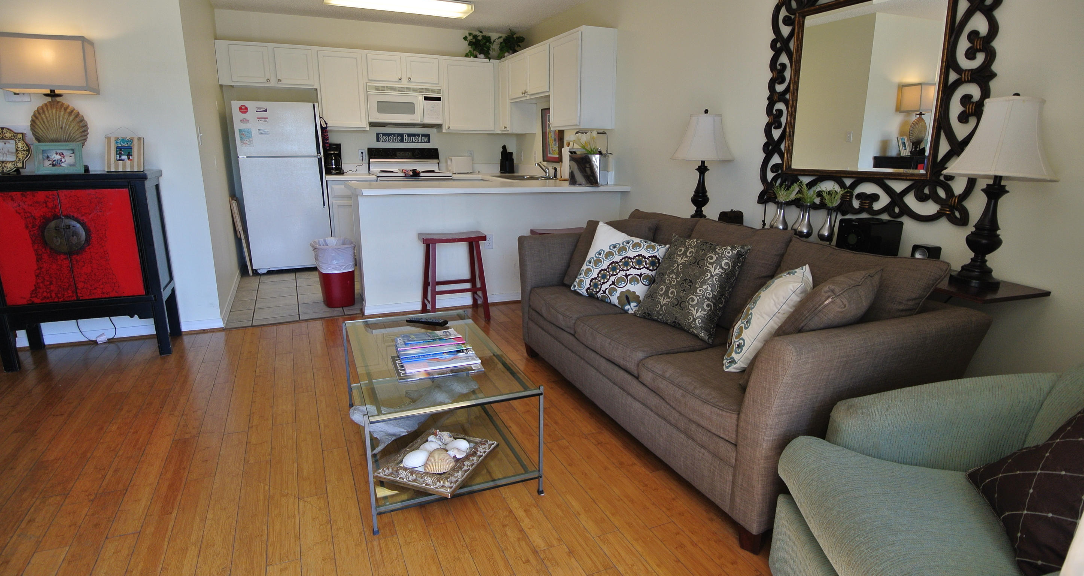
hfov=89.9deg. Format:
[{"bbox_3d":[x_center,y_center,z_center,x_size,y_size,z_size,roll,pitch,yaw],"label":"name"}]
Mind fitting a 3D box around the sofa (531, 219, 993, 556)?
[{"bbox_3d":[0.695,0.163,2.595,0.950,0.850,2.010,-6,16,-24],"label":"sofa"}]

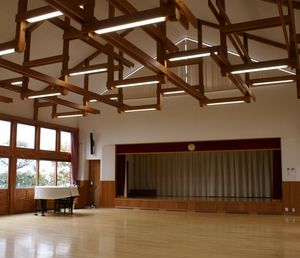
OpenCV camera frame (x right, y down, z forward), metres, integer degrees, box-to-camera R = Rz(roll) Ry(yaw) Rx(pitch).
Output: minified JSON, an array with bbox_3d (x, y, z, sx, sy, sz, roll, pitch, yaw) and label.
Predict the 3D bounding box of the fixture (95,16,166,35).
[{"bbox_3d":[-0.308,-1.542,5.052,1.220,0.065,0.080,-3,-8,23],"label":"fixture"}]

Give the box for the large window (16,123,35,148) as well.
[{"bbox_3d":[-4.733,0.293,12.859,0.090,0.930,1.000,-3,-8,23],"label":"large window"}]

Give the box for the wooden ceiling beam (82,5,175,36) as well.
[{"bbox_3d":[-0.363,-1.608,5.085,1.560,0.155,0.130,-3,-8,23],"label":"wooden ceiling beam"}]

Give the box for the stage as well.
[{"bbox_3d":[2.129,3.204,14.640,6.900,0.450,2.500,-3,-8,23],"label":"stage"}]

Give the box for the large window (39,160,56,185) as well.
[{"bbox_3d":[-4.206,1.823,13.868,0.090,1.030,1.050,-3,-8,23],"label":"large window"}]

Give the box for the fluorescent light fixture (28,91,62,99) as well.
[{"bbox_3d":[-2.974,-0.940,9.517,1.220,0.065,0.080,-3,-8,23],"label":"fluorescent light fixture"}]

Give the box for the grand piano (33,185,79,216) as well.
[{"bbox_3d":[-3.493,2.622,12.398,1.620,1.020,1.480,5,-9,-34],"label":"grand piano"}]

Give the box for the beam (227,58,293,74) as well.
[{"bbox_3d":[2.327,-1.340,7.247,1.450,0.155,0.130,-3,-8,23],"label":"beam"}]

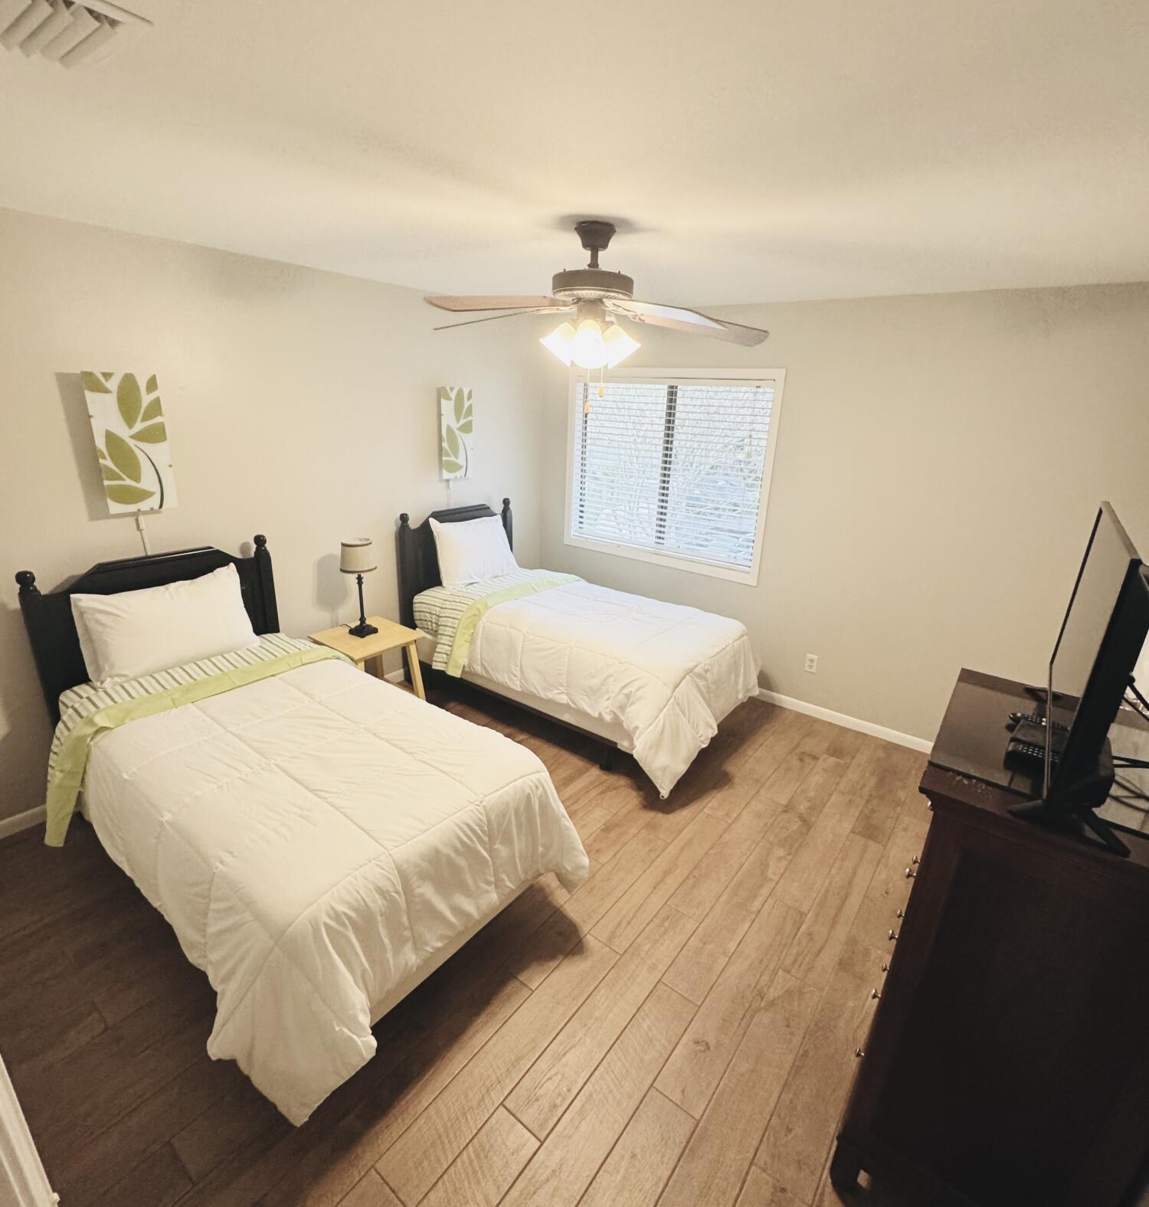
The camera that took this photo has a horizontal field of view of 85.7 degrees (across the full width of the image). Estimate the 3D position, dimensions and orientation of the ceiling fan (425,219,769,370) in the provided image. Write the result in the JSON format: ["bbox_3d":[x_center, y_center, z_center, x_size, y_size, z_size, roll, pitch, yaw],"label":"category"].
[{"bbox_3d":[0.062,-1.082,2.223,1.290,0.465,1.260,5,19,6],"label":"ceiling fan"}]

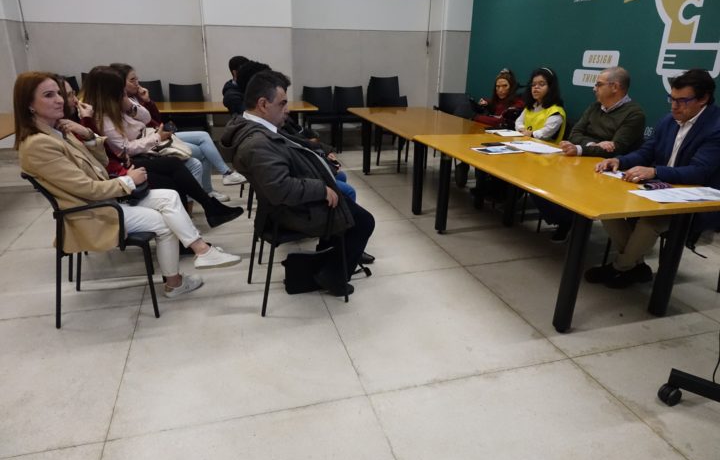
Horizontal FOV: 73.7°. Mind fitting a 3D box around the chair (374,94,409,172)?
[{"bbox_3d":[0.528,-1.165,5.823,0.460,0.820,0.540,-11,24,-28],"label":"chair"}]

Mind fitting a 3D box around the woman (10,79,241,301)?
[{"bbox_3d":[-1.154,-0.186,2.532,0.960,1.230,0.560,-5,21,-15],"label":"woman"}]

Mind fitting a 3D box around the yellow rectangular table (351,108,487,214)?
[{"bbox_3d":[0.621,-0.759,4.883,1.020,0.730,2.000,-5,21,-15],"label":"yellow rectangular table"}]

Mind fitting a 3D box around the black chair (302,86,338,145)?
[{"bbox_3d":[-0.547,-1.525,6.713,0.460,0.830,0.550,-5,21,-15],"label":"black chair"}]

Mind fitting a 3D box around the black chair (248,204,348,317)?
[{"bbox_3d":[-0.360,-0.013,2.734,0.550,0.820,0.480,-7,22,-20],"label":"black chair"}]

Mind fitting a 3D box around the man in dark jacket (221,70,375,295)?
[{"bbox_3d":[-0.293,-0.210,2.611,0.850,1.250,0.620,-7,22,-21],"label":"man in dark jacket"}]

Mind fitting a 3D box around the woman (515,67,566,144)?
[{"bbox_3d":[1.405,-0.687,4.003,0.700,1.240,0.480,-11,24,-29],"label":"woman"}]

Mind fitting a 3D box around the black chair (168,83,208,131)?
[{"bbox_3d":[-2.296,-1.454,6.445,0.460,0.830,0.550,-5,21,-15],"label":"black chair"}]

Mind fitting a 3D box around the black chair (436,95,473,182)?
[{"bbox_3d":[1.325,-1.320,6.270,0.480,0.820,0.550,-4,21,-13],"label":"black chair"}]

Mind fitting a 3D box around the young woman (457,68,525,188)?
[{"bbox_3d":[1.359,-1.044,4.998,0.760,1.210,0.520,-8,22,-23],"label":"young woman"}]

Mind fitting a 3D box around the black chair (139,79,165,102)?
[{"bbox_3d":[-2.954,-1.567,6.617,0.460,0.910,0.540,-5,21,-15],"label":"black chair"}]

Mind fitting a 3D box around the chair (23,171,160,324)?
[{"bbox_3d":[-1.340,0.031,2.556,0.550,0.800,0.540,-5,21,-15],"label":"chair"}]

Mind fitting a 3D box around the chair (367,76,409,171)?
[{"bbox_3d":[0.431,-1.279,5.947,0.470,0.960,0.540,-8,22,-24],"label":"chair"}]

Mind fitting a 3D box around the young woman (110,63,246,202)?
[{"bbox_3d":[-1.541,-0.778,4.112,1.020,1.240,0.500,-5,21,-15],"label":"young woman"}]

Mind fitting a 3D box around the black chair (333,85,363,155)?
[{"bbox_3d":[-0.099,-1.564,6.836,0.460,0.830,0.550,-5,21,-15],"label":"black chair"}]

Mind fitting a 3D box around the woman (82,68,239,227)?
[{"bbox_3d":[-1.430,-0.561,3.542,1.030,1.240,0.500,-5,21,-15],"label":"woman"}]

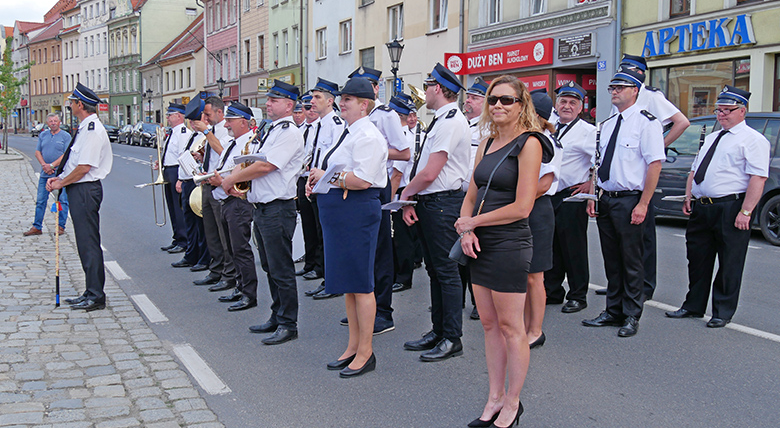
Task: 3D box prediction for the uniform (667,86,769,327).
[{"bbox_3d":[2.516,-0.066,6.583,0.440,1.811,0.620,-3,6,-32],"label":"uniform"}]

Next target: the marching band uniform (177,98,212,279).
[{"bbox_3d":[-2.047,-0.310,8.941,0.430,1.770,0.520,-2,6,-29],"label":"marching band uniform"}]

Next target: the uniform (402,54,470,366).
[{"bbox_3d":[0.301,-0.022,5.540,0.390,1.881,0.500,-2,5,-23],"label":"uniform"}]

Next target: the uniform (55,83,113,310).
[{"bbox_3d":[-2.469,-0.149,6.968,0.480,1.807,0.530,-1,6,-18],"label":"uniform"}]

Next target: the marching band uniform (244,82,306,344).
[{"bbox_3d":[-0.818,-0.038,6.162,0.400,1.810,0.510,-1,5,-22],"label":"marching band uniform"}]

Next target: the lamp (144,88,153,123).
[{"bbox_3d":[-18.013,-7.237,63.815,0.500,4.257,0.500,-2,6,-26],"label":"lamp"}]

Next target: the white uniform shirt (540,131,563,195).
[{"bbox_3d":[0.993,-0.371,5.729,0.300,0.499,0.440,-2,6,-29],"label":"white uniform shirt"}]

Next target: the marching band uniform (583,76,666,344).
[{"bbox_3d":[1.711,-0.101,6.279,0.360,1.924,0.530,-3,6,-36],"label":"marching band uniform"}]

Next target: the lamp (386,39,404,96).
[{"bbox_3d":[0.141,-3.133,25.179,0.500,4.050,0.500,-2,6,-24],"label":"lamp"}]

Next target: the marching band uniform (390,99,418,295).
[{"bbox_3d":[0.062,-0.200,7.885,0.420,1.784,0.520,-2,6,-29],"label":"marching band uniform"}]

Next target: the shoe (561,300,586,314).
[{"bbox_3d":[1.514,0.735,6.997,0.105,0.110,0.285,5,7,43],"label":"shoe"}]

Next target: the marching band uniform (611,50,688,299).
[{"bbox_3d":[2.137,-0.295,7.279,0.420,2.000,0.640,-3,6,-38],"label":"marching band uniform"}]

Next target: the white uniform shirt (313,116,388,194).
[{"bbox_3d":[-0.229,-0.376,5.240,0.400,0.470,0.490,-2,6,-26],"label":"white uniform shirt"}]

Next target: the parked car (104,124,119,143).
[{"bbox_3d":[-21.492,-6.201,66.000,1.760,1.470,4.200,-2,6,-24],"label":"parked car"}]

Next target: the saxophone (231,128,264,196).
[{"bbox_3d":[-0.966,-0.355,5.849,0.280,0.550,0.170,-4,7,-40],"label":"saxophone"}]

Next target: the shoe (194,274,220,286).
[{"bbox_3d":[-1.747,0.627,8.200,0.290,0.110,0.110,-2,6,-25],"label":"shoe"}]

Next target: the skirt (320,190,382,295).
[{"bbox_3d":[-0.245,0.167,5.245,0.350,0.647,0.420,-3,6,-30],"label":"skirt"}]

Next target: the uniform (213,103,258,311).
[{"bbox_3d":[-1.306,-0.097,7.262,0.380,1.700,0.500,-2,6,-26],"label":"uniform"}]

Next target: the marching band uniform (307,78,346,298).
[{"bbox_3d":[-0.528,-0.225,7.462,0.430,1.900,0.530,-2,6,-29],"label":"marching band uniform"}]

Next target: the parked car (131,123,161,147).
[{"bbox_3d":[-14.937,-5.020,53.625,1.800,1.500,4.300,-2,6,-26],"label":"parked car"}]

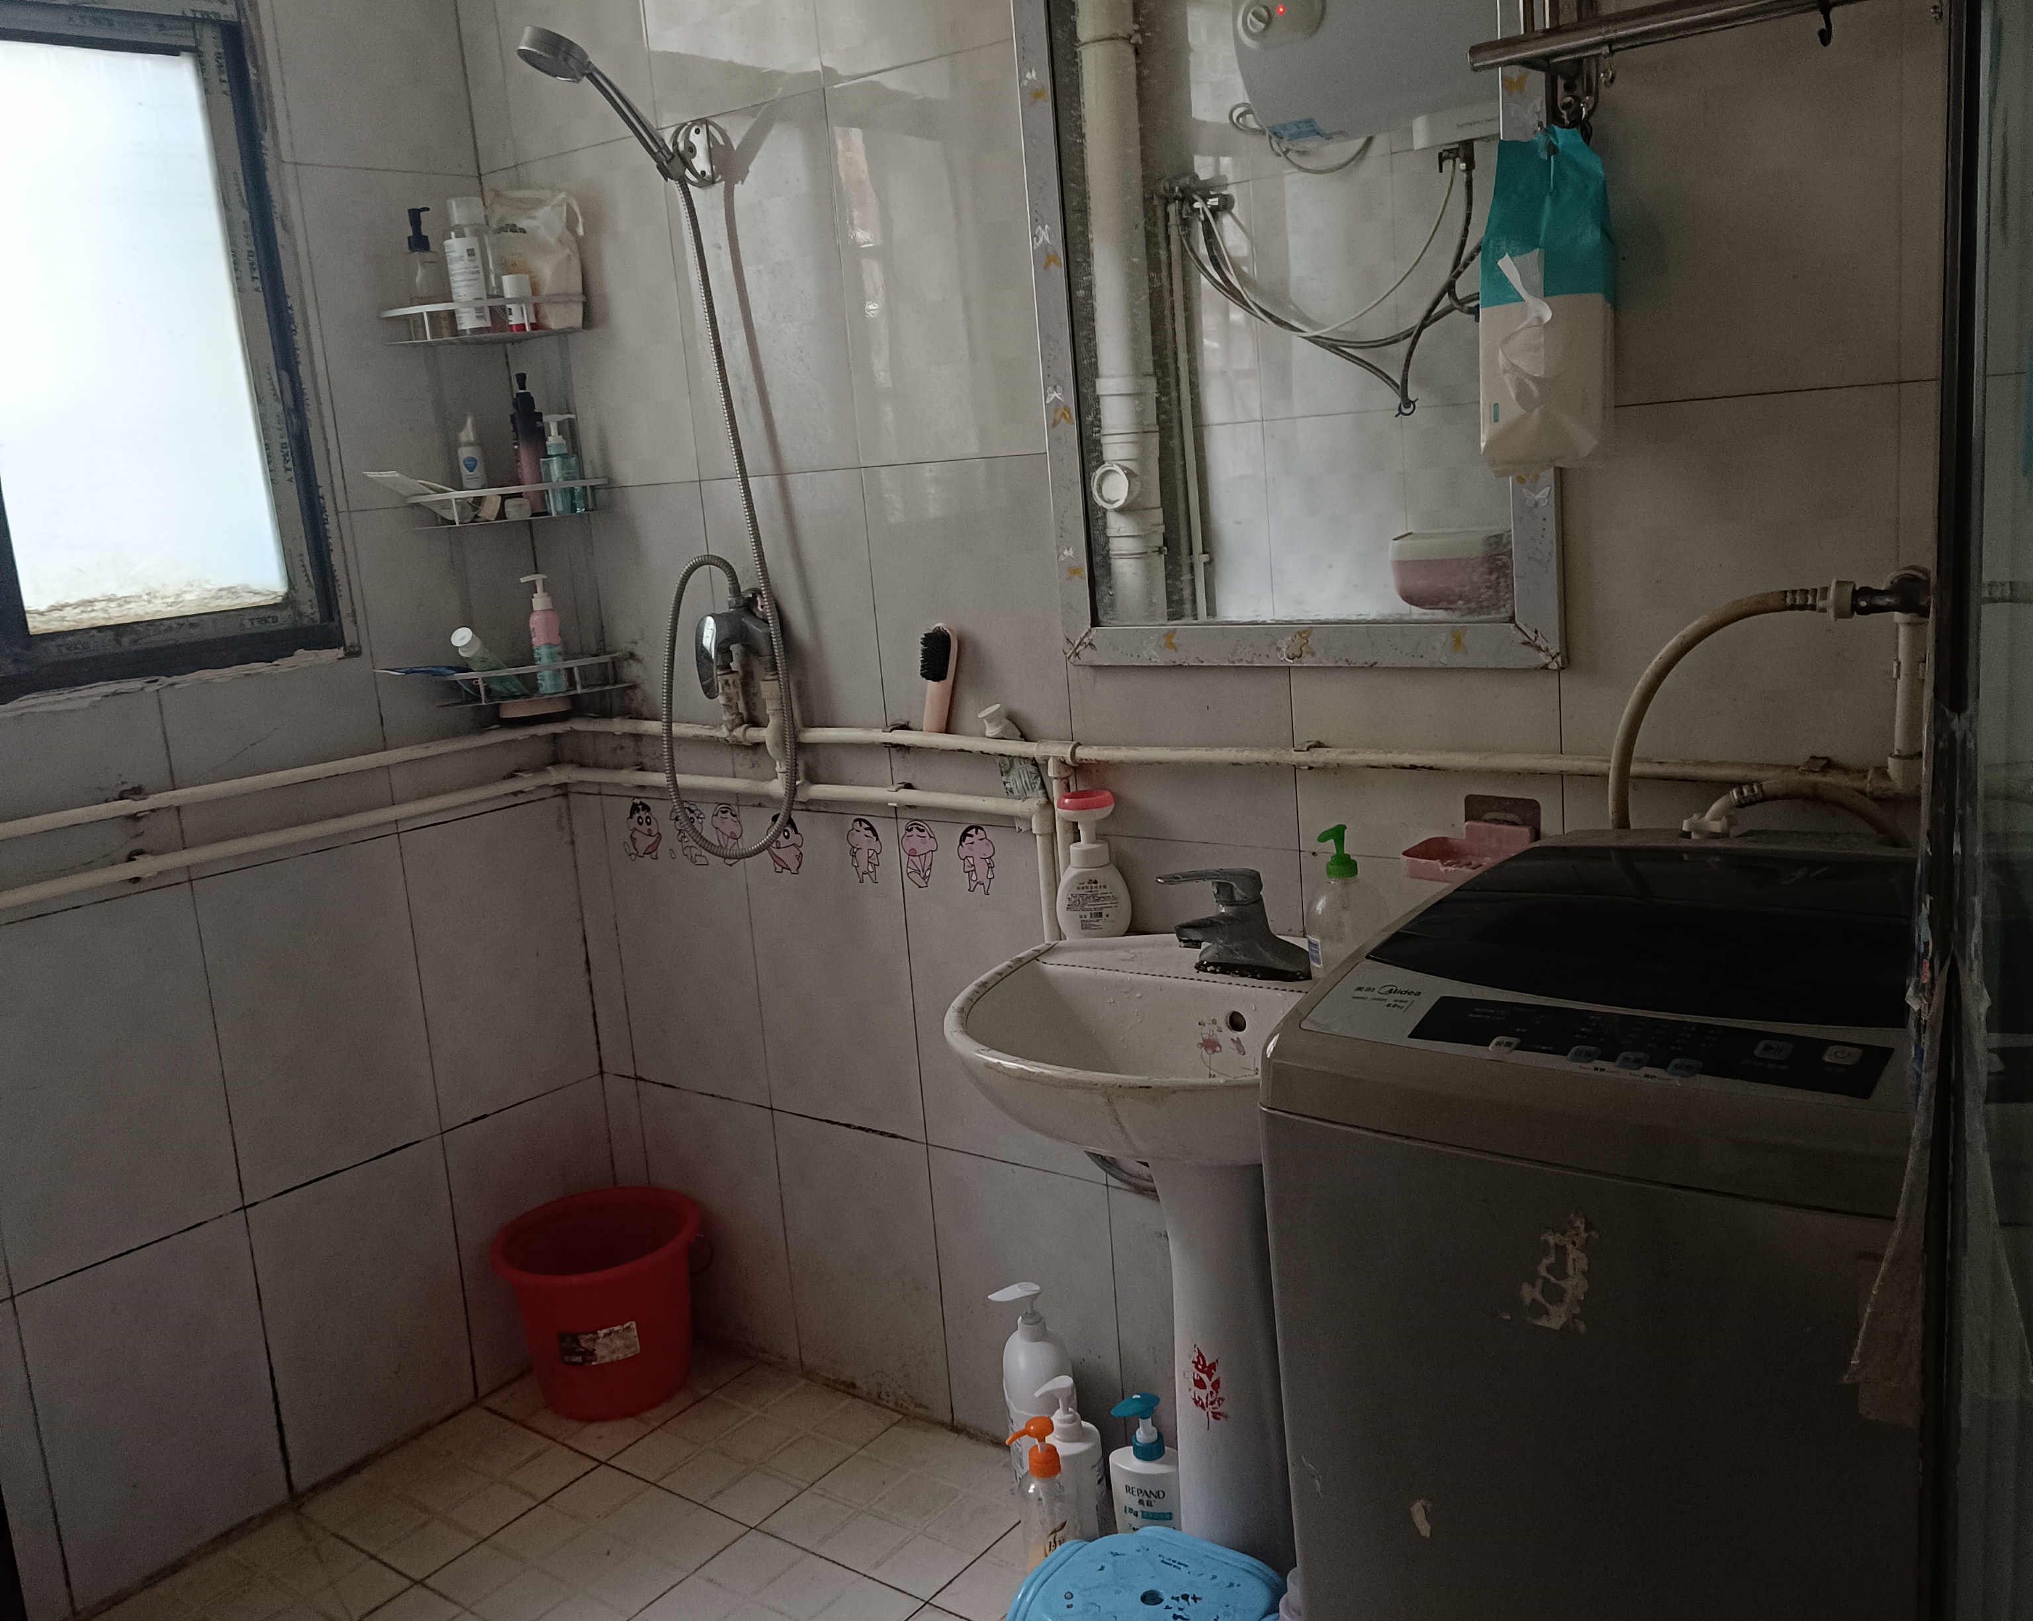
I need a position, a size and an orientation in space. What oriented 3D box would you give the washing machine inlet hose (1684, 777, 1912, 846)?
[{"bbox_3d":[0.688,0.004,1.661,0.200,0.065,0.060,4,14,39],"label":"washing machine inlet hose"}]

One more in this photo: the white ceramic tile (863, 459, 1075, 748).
[{"bbox_3d":[-0.057,-0.215,2.292,0.300,0.420,0.012,4,14,39],"label":"white ceramic tile"}]

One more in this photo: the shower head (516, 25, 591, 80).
[{"bbox_3d":[-0.562,-0.923,2.290,0.090,0.040,0.087,28,-3,-26],"label":"shower head"}]

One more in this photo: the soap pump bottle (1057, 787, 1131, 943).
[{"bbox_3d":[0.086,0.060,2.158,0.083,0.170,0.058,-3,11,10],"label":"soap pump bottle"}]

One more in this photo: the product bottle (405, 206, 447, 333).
[{"bbox_3d":[-0.801,-0.729,2.543,0.056,0.170,0.050,6,16,45],"label":"product bottle"}]

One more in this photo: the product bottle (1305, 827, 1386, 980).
[{"bbox_3d":[0.322,0.091,1.836,0.080,0.175,0.072,4,14,39],"label":"product bottle"}]

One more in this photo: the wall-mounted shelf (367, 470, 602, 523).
[{"bbox_3d":[-0.712,-0.438,2.683,0.270,0.047,0.175,-6,11,-5],"label":"wall-mounted shelf"}]

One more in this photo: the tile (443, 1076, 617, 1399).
[{"bbox_3d":[-0.724,0.637,2.860,0.012,0.413,0.295,4,14,38],"label":"tile"}]

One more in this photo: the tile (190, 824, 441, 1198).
[{"bbox_3d":[-0.951,0.280,2.565,0.012,0.450,0.300,4,14,39],"label":"tile"}]

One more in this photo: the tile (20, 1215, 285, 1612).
[{"bbox_3d":[-1.094,0.758,2.406,0.012,0.413,0.300,4,14,38],"label":"tile"}]

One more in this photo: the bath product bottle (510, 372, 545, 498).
[{"bbox_3d":[-0.681,-0.512,2.630,0.044,0.200,0.042,4,14,39],"label":"bath product bottle"}]

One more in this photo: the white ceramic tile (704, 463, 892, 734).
[{"bbox_3d":[-0.285,-0.218,2.470,0.300,0.446,0.012,4,14,39],"label":"white ceramic tile"}]

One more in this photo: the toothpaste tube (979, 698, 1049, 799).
[{"bbox_3d":[-0.004,-0.048,2.282,0.055,0.164,0.035,-23,-3,41],"label":"toothpaste tube"}]

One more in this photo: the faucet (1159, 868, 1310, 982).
[{"bbox_3d":[0.211,0.122,1.967,0.130,0.144,0.190,4,14,39],"label":"faucet"}]

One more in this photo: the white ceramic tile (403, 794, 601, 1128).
[{"bbox_3d":[-0.769,0.221,2.802,0.010,0.450,0.300,5,15,40],"label":"white ceramic tile"}]

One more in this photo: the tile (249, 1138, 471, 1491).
[{"bbox_3d":[-0.923,0.707,2.665,0.010,0.419,0.298,5,15,40],"label":"tile"}]

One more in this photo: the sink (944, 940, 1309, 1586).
[{"bbox_3d":[0.229,0.561,1.945,0.550,0.770,0.470,4,14,39],"label":"sink"}]

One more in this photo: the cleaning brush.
[{"bbox_3d":[-0.094,-0.161,2.283,0.035,0.155,0.040,4,4,39],"label":"cleaning brush"}]

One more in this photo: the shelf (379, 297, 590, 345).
[{"bbox_3d":[-0.732,-0.677,2.608,0.280,0.050,0.190,-6,11,-5],"label":"shelf"}]

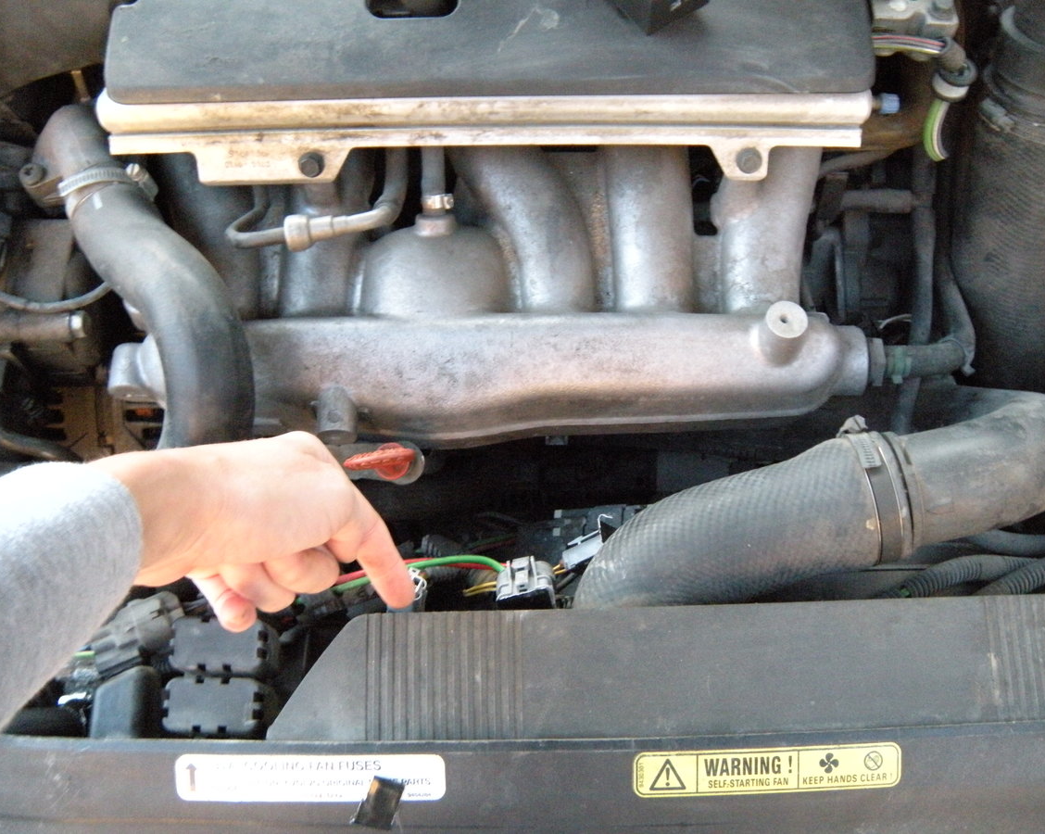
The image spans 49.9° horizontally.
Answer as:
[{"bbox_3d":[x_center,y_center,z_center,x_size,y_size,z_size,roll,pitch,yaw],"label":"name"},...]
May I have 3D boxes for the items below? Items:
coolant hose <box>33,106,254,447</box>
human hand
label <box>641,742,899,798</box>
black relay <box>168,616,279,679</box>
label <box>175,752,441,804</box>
[{"bbox_3d":[-0.215,-0.077,0.650,0.105,0.080,0.215,-18,69,-7],"label":"coolant hose"},{"bbox_3d":[-0.133,0.055,0.555,0.157,0.075,0.092,7,67,-15],"label":"human hand"},{"bbox_3d":[0.122,0.176,0.560,0.131,0.001,0.021,-3,70,-1],"label":"label"},{"bbox_3d":[-0.156,0.123,0.590,0.049,0.042,0.030,0,69,0],"label":"black relay"},{"bbox_3d":[-0.105,0.180,0.560,0.134,0.001,0.024,0,70,0],"label":"label"}]

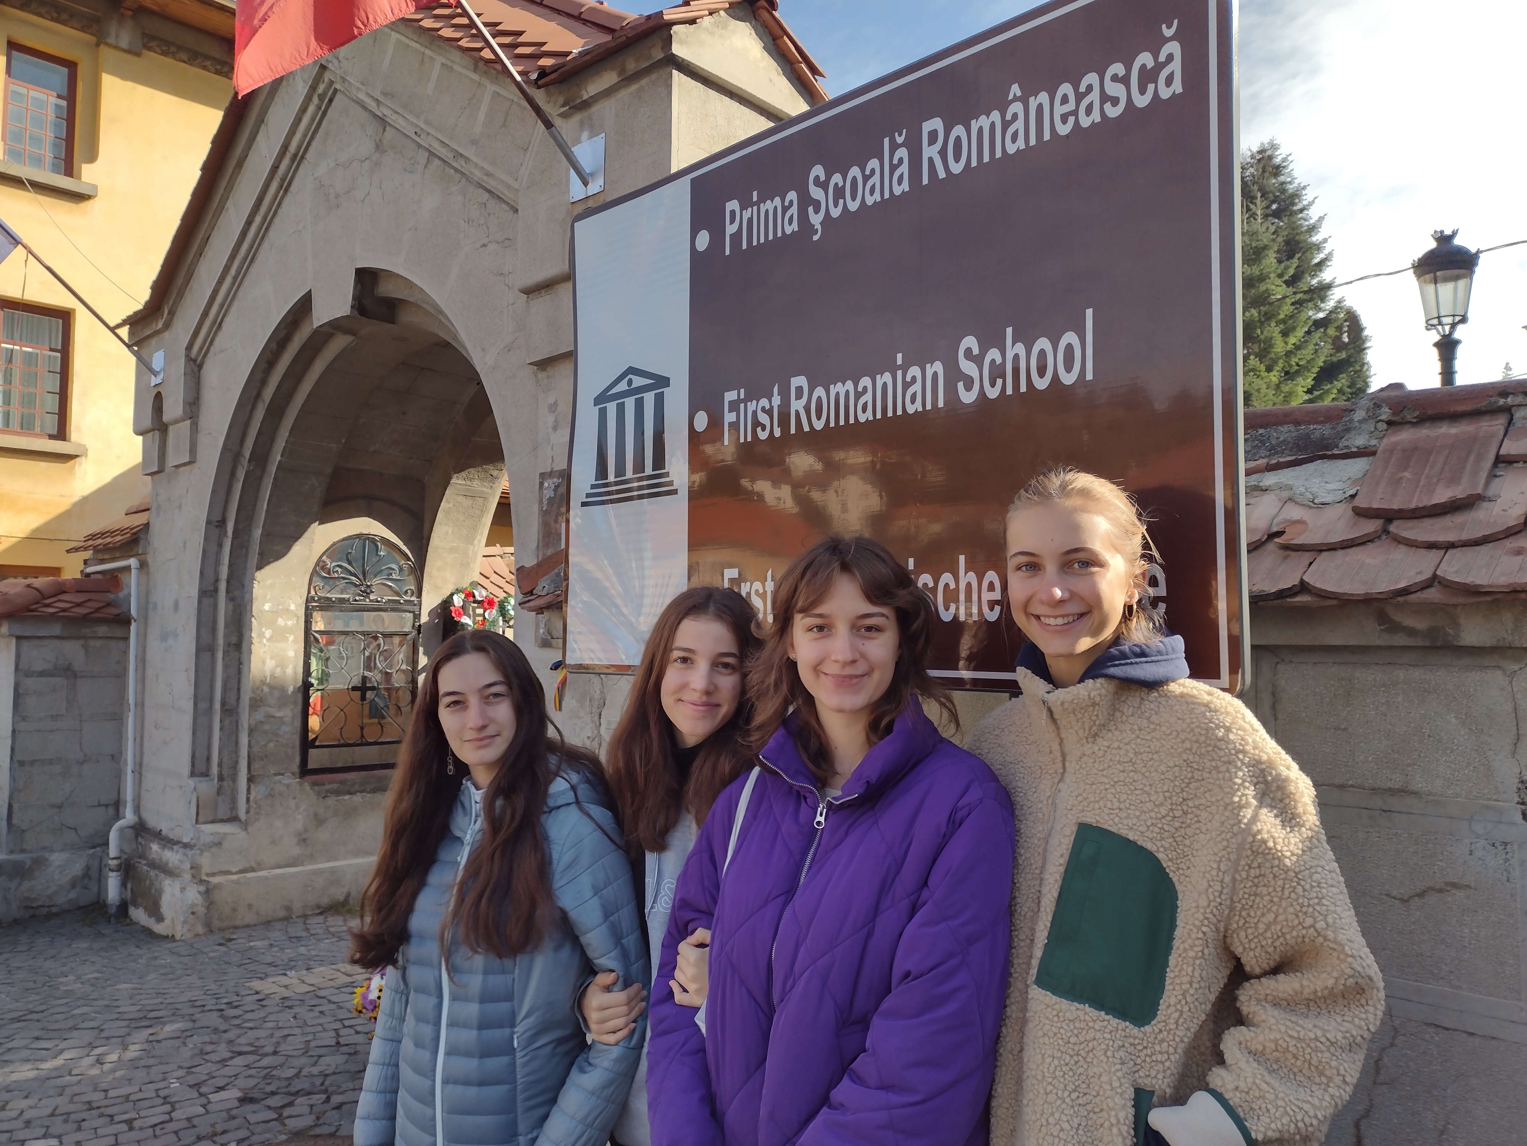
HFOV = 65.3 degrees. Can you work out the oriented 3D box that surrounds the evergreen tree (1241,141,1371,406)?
[{"bbox_3d":[10.342,-2.955,24.213,5.000,11.889,5.000,0,-3,0],"label":"evergreen tree"}]

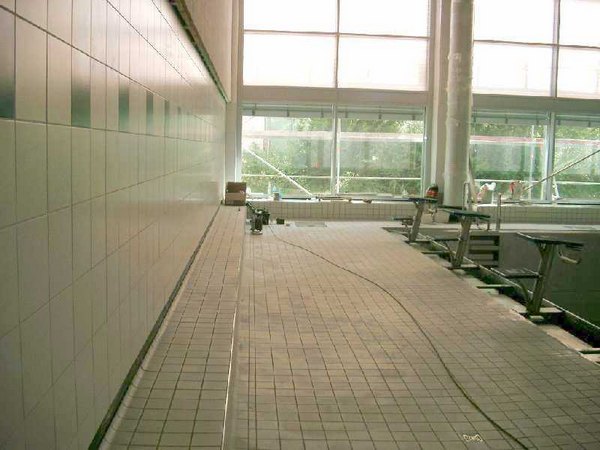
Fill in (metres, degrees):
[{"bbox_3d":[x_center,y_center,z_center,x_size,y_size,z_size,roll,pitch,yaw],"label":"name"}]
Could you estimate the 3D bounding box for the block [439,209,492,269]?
[{"bbox_3d":[2.206,0.198,8.896,0.800,0.781,0.470,1,7,-4],"label":"block"}]

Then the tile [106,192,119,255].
[{"bbox_3d":[-0.776,-0.008,2.642,0.010,0.248,0.242,1,7,-4],"label":"tile"}]

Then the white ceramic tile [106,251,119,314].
[{"bbox_3d":[-0.804,0.247,2.754,0.010,0.257,0.252,1,7,-4],"label":"white ceramic tile"}]

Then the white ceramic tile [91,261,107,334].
[{"bbox_3d":[-0.766,0.269,2.433,0.010,0.248,0.242,1,7,-4],"label":"white ceramic tile"}]

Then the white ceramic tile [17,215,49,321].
[{"bbox_3d":[-0.718,0.110,1.725,0.010,0.257,0.252,1,7,-4],"label":"white ceramic tile"}]

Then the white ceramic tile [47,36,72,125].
[{"bbox_3d":[-0.721,-0.426,1.913,0.010,0.257,0.252,1,7,-4],"label":"white ceramic tile"}]

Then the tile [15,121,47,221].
[{"bbox_3d":[-0.710,-0.144,1.694,0.010,0.257,0.252,1,7,-4],"label":"tile"}]

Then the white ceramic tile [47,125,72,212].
[{"bbox_3d":[-0.717,-0.170,1.898,0.010,0.248,0.242,1,7,-4],"label":"white ceramic tile"}]

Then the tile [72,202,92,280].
[{"bbox_3d":[-0.741,0.050,2.166,0.010,0.248,0.242,1,7,-4],"label":"tile"}]

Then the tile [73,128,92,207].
[{"bbox_3d":[-0.751,-0.204,2.193,0.010,0.257,0.252,1,7,-4],"label":"tile"}]

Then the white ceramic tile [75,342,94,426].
[{"bbox_3d":[-0.756,0.546,2.224,0.010,0.248,0.242,1,7,-4],"label":"white ceramic tile"}]

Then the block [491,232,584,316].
[{"bbox_3d":[2.364,0.484,6.469,0.800,0.781,0.470,1,7,-4],"label":"block"}]

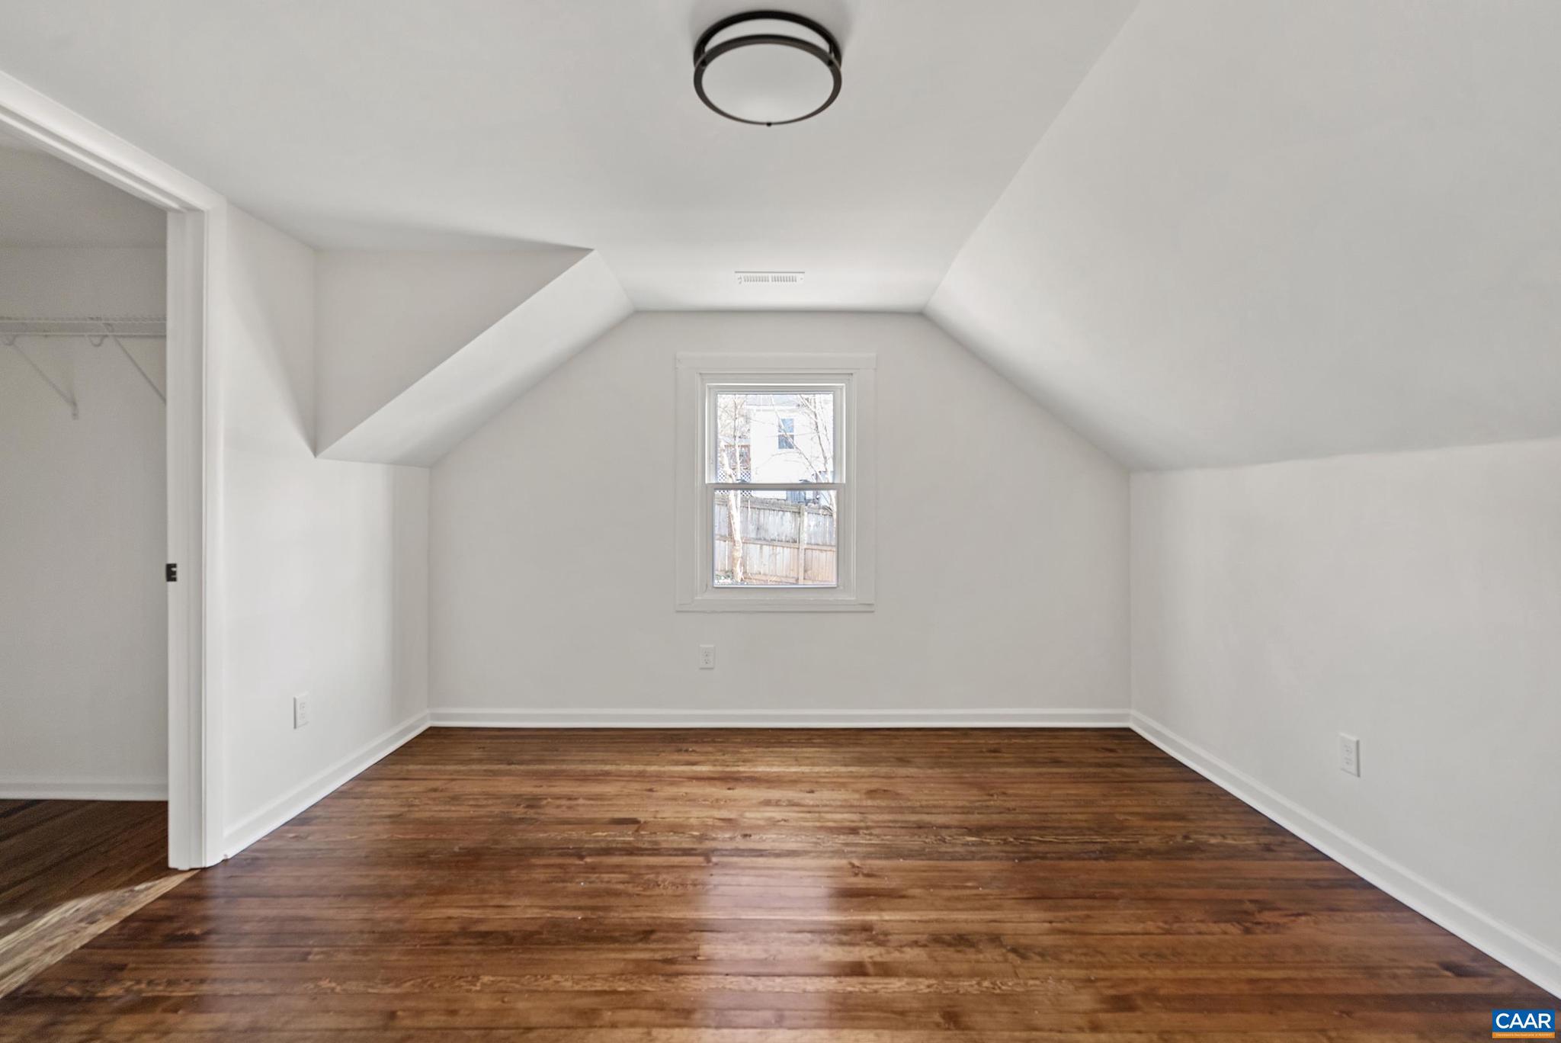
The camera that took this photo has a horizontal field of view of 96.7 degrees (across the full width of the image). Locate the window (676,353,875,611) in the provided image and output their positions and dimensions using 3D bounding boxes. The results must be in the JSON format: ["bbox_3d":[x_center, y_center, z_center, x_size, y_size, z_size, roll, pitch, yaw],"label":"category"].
[{"bbox_3d":[-0.022,-0.198,3.530,1.000,1.300,0.100,0,1,0],"label":"window"}]

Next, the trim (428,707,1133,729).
[{"bbox_3d":[0.000,0.995,3.510,3.550,0.108,0.020,0,1,0],"label":"trim"}]

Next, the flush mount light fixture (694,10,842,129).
[{"bbox_3d":[-0.028,-1.010,1.580,0.330,0.070,0.330,0,1,0],"label":"flush mount light fixture"}]

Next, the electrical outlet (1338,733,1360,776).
[{"bbox_3d":[1.771,0.728,2.163,0.010,0.115,0.071,0,1,0],"label":"electrical outlet"}]

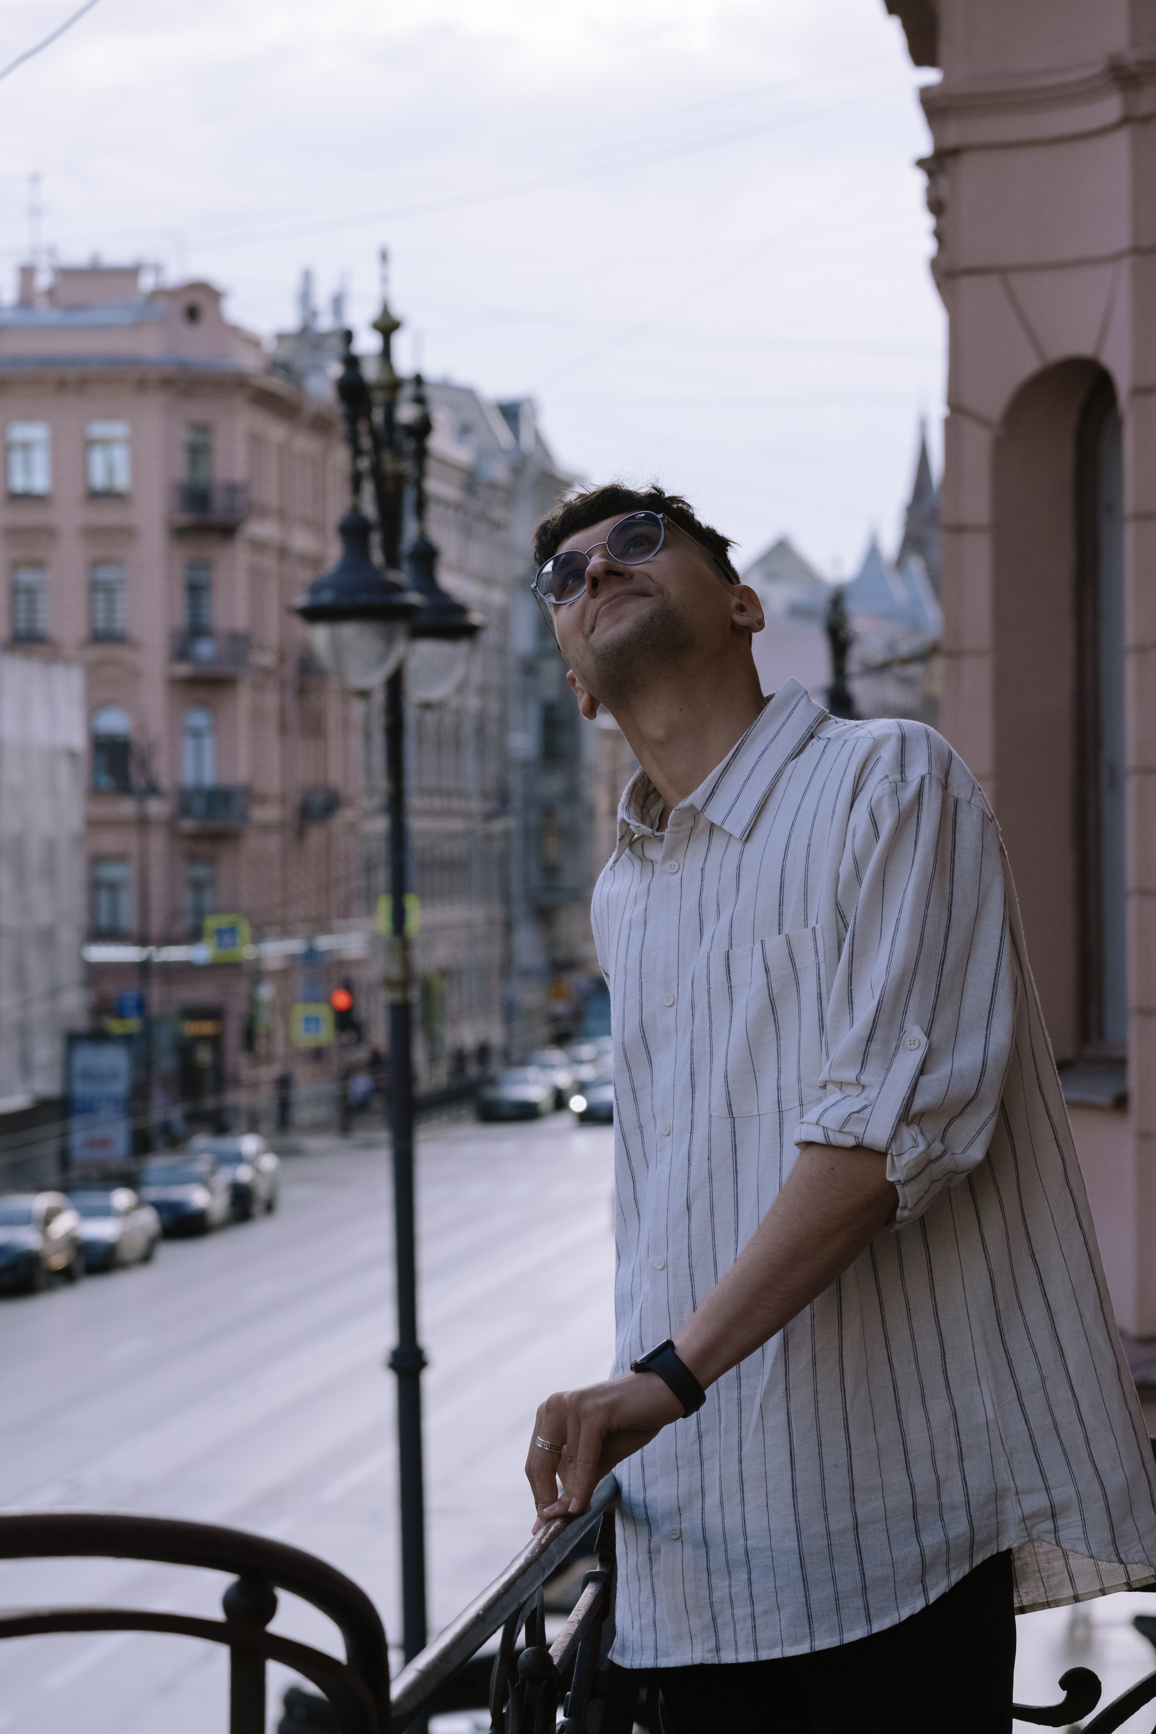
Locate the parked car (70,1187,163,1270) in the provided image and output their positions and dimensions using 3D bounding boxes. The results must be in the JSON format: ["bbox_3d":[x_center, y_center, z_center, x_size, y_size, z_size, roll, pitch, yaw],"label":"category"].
[{"bbox_3d":[-10.157,7.483,112.670,1.800,1.500,4.500,0,0,5],"label":"parked car"}]

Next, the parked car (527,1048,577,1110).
[{"bbox_3d":[-1.115,7.176,177.234,1.800,1.600,4.500,0,0,5],"label":"parked car"}]

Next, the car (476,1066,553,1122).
[{"bbox_3d":[-1.880,7.261,172.466,1.800,1.470,4.500,0,0,5],"label":"car"}]

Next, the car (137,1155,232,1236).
[{"bbox_3d":[-8.977,7.435,122.574,1.800,1.520,4.500,0,0,5],"label":"car"}]

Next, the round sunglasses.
[{"bbox_3d":[0.055,-0.226,4.718,0.140,0.140,0.050,-28,36,14],"label":"round sunglasses"}]

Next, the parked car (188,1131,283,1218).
[{"bbox_3d":[-8.290,7.367,127.175,1.820,1.620,4.500,0,0,5],"label":"parked car"}]

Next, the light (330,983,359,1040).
[{"bbox_3d":[-6.613,4.148,153.000,0.500,1.350,0.400,0,0,12],"label":"light"}]

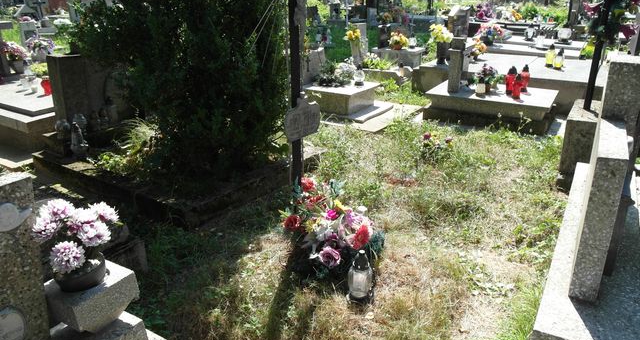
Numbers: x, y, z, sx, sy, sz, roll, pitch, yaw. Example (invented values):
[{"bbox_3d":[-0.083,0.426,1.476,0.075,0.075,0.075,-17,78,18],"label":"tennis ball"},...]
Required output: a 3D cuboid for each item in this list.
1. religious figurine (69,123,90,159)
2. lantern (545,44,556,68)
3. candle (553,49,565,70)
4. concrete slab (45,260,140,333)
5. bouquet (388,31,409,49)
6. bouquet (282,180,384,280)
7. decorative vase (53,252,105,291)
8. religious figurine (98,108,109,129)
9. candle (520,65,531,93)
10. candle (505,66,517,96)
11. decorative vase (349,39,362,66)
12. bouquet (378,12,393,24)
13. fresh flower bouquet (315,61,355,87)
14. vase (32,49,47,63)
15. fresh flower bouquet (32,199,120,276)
[{"bbox_3d":[-2.087,-0.256,3.850,0.150,0.310,0.150,13,25,29],"label":"religious figurine"},{"bbox_3d":[3.243,-1.597,6.244,0.135,0.294,0.135,11,25,25],"label":"lantern"},{"bbox_3d":[3.198,-1.482,5.950,0.130,0.280,0.130,0,22,0],"label":"candle"},{"bbox_3d":[-0.930,0.490,1.806,0.234,0.114,0.260,12,25,29],"label":"concrete slab"},{"bbox_3d":[1.451,-2.412,8.200,0.360,0.320,0.340,0,22,0],"label":"bouquet"},{"bbox_3d":[0.078,0.351,2.575,0.550,0.340,0.550,1,23,2],"label":"bouquet"},{"bbox_3d":[-1.000,0.431,1.870,0.200,0.105,0.200,0,22,0],"label":"decorative vase"},{"bbox_3d":[-1.867,-0.453,3.826,0.070,0.187,0.080,13,26,29],"label":"religious figurine"},{"bbox_3d":[2.490,-1.108,5.371,0.110,0.304,0.110,10,25,23],"label":"candle"},{"bbox_3d":[2.182,-1.004,5.033,0.115,0.310,0.115,9,23,22],"label":"candle"},{"bbox_3d":[0.633,-2.048,7.800,0.210,0.460,0.210,0,22,0],"label":"decorative vase"},{"bbox_3d":[1.329,-3.073,9.000,0.270,0.260,0.250,3,21,8],"label":"bouquet"},{"bbox_3d":[0.206,-1.283,5.830,0.480,0.280,0.380,13,26,29],"label":"fresh flower bouquet"},{"bbox_3d":[-4.109,-1.677,6.500,0.200,0.200,0.200,-13,24,-29],"label":"vase"},{"bbox_3d":[-0.947,0.262,1.725,0.310,0.250,0.270,-14,26,-30],"label":"fresh flower bouquet"}]

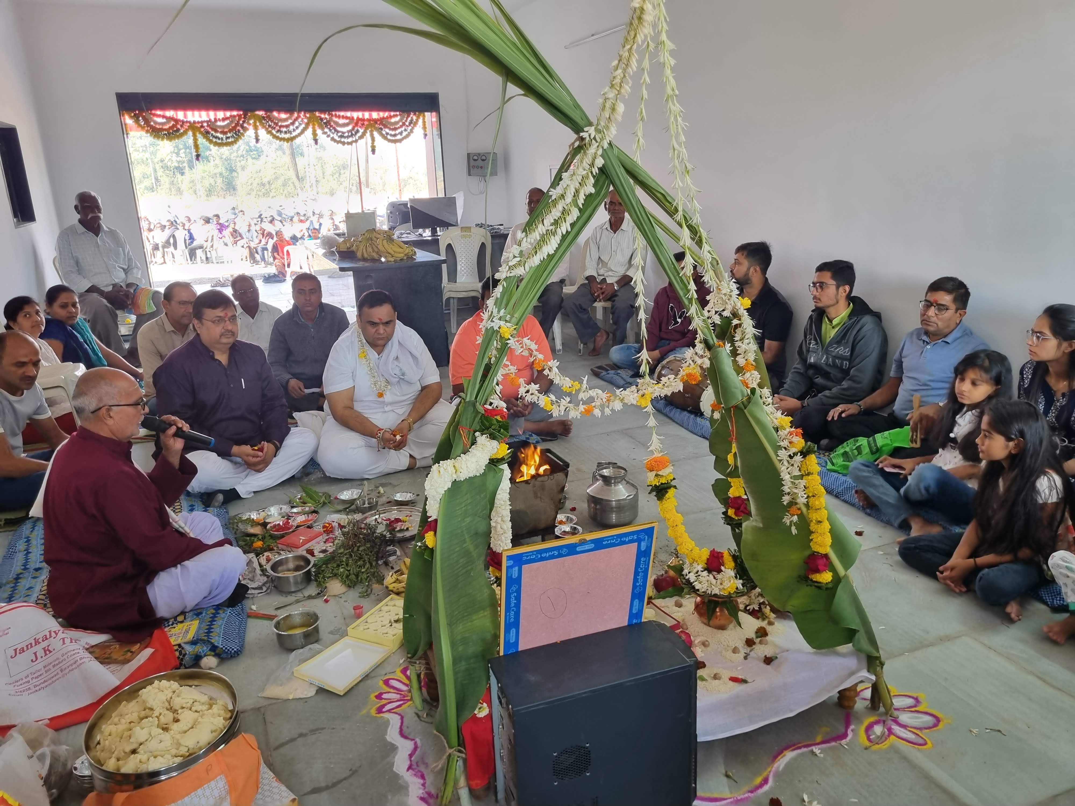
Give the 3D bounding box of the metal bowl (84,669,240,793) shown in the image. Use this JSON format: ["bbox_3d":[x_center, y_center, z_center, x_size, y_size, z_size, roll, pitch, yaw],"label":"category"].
[{"bbox_3d":[-0.923,0.852,2.023,0.354,0.150,0.354,-9,18,-21],"label":"metal bowl"}]

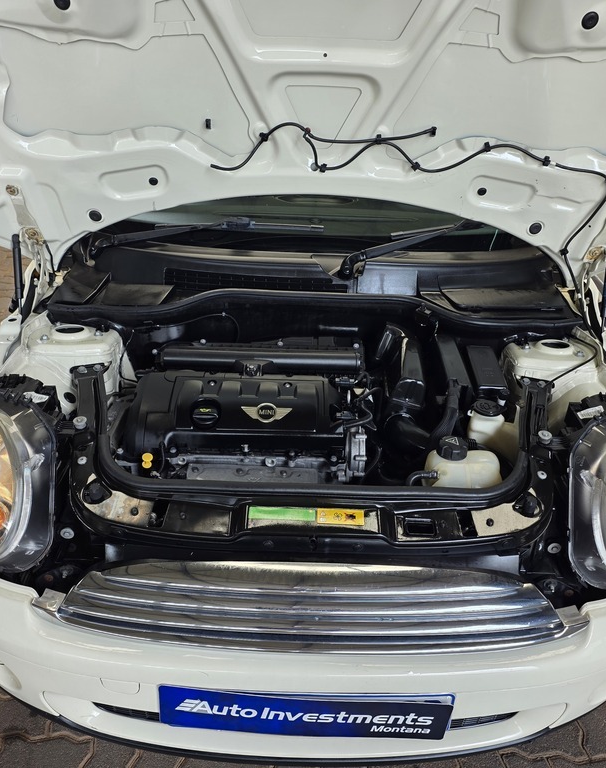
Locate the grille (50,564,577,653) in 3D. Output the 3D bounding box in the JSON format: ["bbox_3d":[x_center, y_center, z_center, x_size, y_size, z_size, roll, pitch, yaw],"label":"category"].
[{"bbox_3d":[0.015,0.387,1.195,0.985,0.150,0.140,2,29,0],"label":"grille"}]

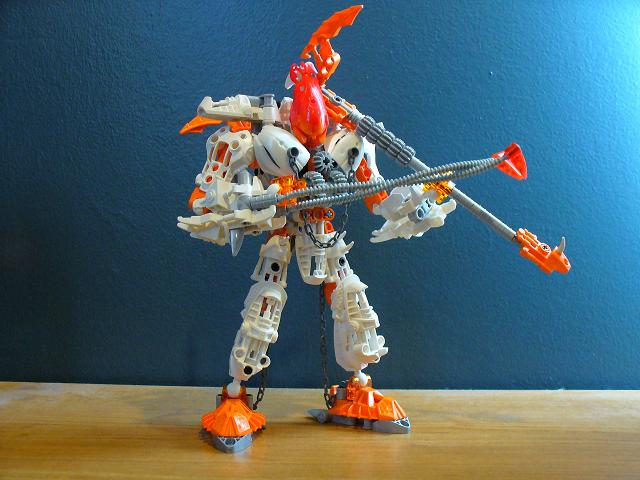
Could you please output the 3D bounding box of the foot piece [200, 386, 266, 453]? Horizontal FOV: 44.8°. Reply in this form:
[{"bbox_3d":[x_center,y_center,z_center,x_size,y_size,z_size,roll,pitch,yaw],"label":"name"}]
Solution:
[{"bbox_3d":[-0.054,0.110,0.492,0.041,0.034,0.063,0,2,-5],"label":"foot piece"}]

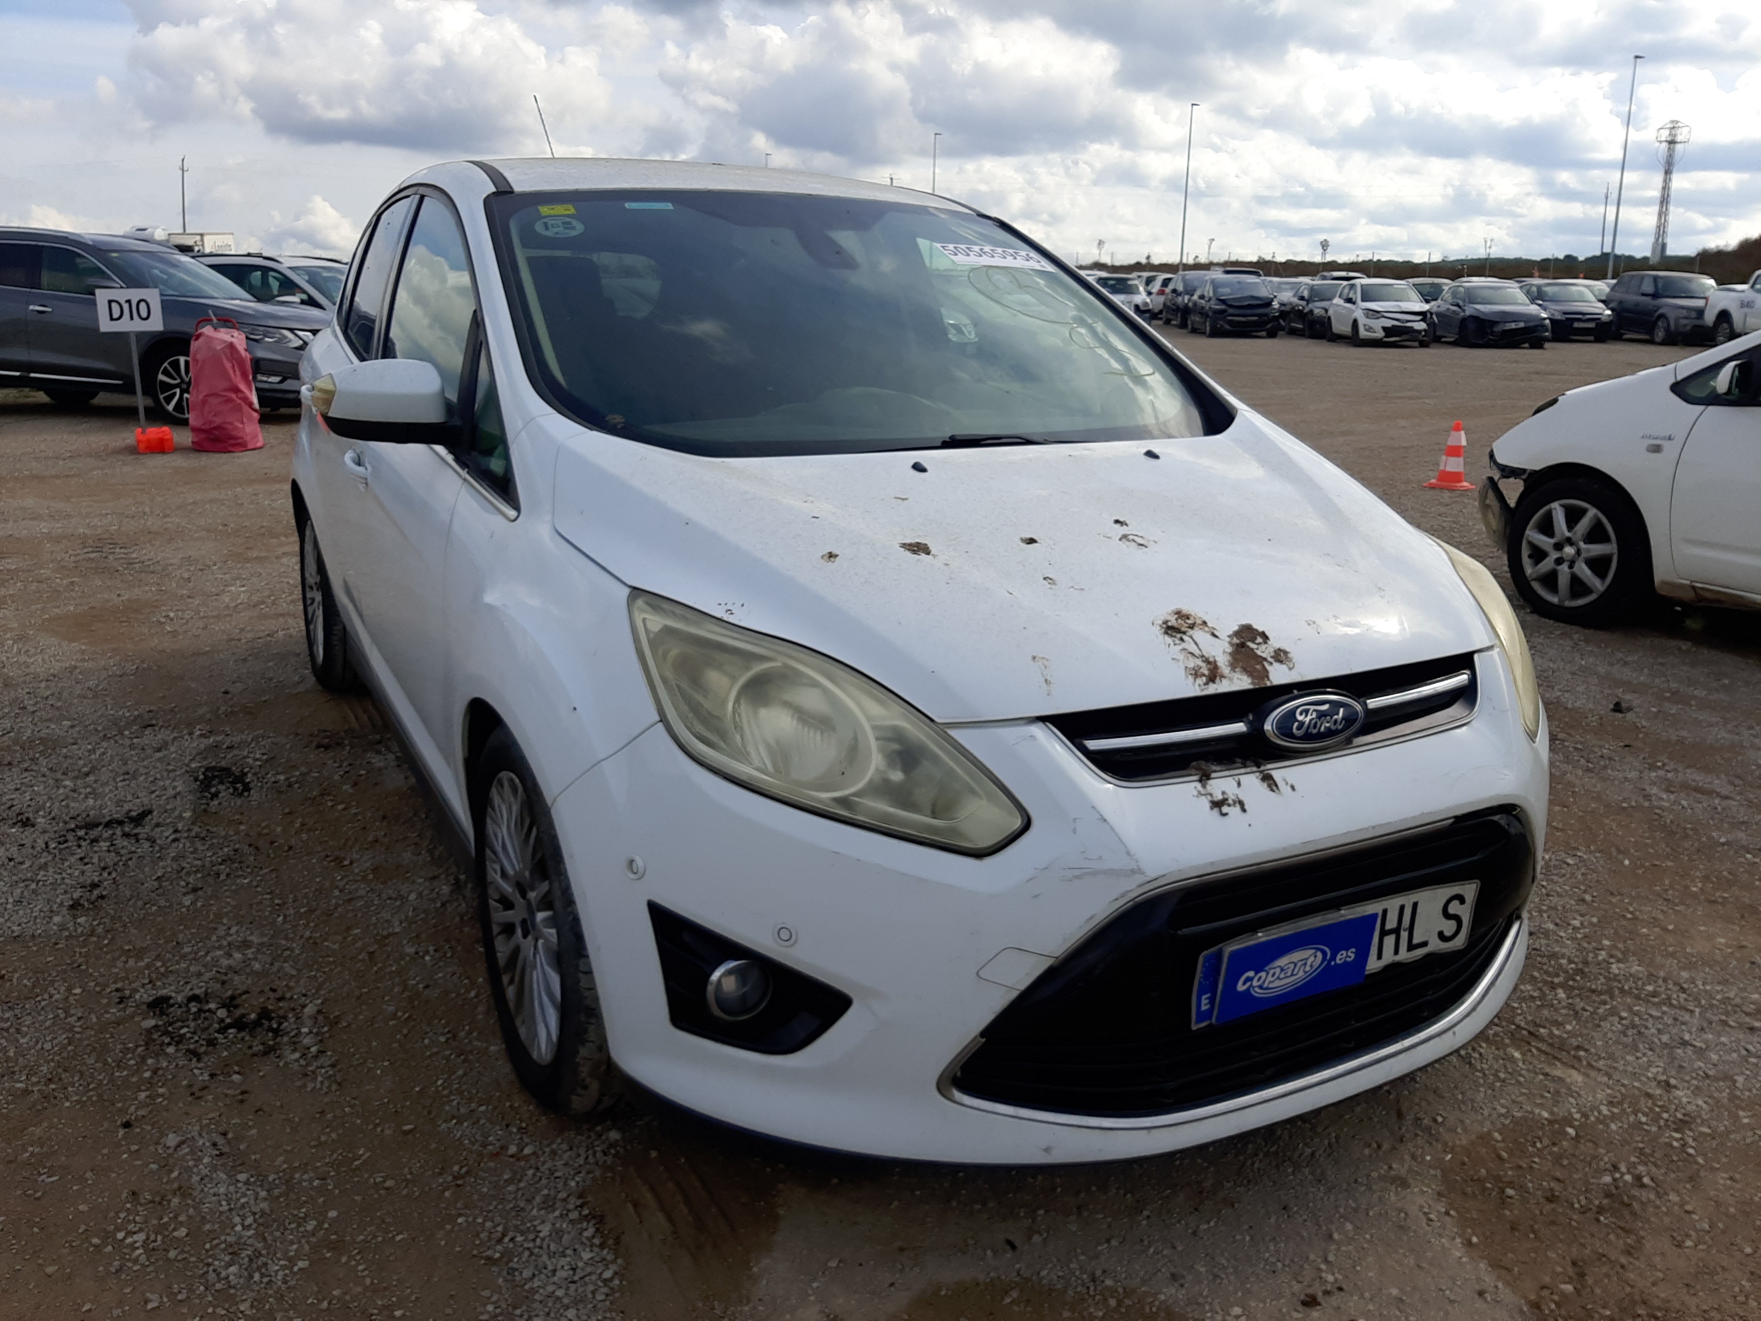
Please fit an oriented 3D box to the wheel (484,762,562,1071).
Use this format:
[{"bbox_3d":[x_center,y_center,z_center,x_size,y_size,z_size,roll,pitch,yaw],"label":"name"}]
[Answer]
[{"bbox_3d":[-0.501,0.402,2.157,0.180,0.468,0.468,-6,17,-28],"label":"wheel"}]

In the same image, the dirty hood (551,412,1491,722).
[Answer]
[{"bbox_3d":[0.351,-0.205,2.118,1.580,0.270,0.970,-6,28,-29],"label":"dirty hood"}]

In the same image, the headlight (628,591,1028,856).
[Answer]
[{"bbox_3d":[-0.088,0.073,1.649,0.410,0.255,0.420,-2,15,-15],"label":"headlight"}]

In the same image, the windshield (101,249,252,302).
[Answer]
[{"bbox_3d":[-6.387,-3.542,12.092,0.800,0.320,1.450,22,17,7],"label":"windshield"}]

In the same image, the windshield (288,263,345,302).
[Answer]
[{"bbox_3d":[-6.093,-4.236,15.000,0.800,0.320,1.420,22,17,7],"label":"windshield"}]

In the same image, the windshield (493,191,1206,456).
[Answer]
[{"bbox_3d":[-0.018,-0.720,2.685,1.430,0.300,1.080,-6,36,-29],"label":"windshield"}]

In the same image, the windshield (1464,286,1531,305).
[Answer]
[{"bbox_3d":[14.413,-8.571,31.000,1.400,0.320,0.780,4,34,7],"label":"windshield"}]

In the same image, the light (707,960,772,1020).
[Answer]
[{"bbox_3d":[-0.199,0.427,1.756,0.085,0.085,0.070,-4,16,-23],"label":"light"}]

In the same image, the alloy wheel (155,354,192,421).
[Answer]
[{"bbox_3d":[-5.866,-2.316,11.216,0.515,0.515,0.180,4,16,9],"label":"alloy wheel"}]

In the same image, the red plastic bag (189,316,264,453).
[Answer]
[{"bbox_3d":[-4.852,-2.039,9.800,0.480,0.945,0.450,-7,18,-25],"label":"red plastic bag"}]

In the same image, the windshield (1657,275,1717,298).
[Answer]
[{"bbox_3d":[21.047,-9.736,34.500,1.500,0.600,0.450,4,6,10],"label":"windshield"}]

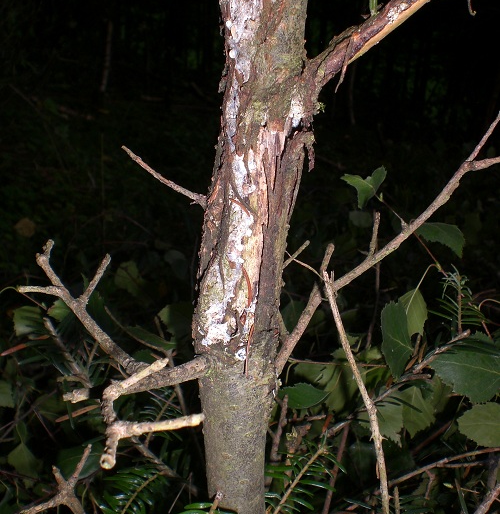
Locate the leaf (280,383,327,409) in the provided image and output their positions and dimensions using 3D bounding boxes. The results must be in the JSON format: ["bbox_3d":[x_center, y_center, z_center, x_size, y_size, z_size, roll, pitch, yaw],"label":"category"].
[{"bbox_3d":[0.045,0.116,0.610,0.038,0.022,0.025,0,15,0],"label":"leaf"}]

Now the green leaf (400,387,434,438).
[{"bbox_3d":[0.147,0.134,0.640,0.030,0.045,0.020,0,15,0],"label":"green leaf"}]

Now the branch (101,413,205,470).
[{"bbox_3d":[-0.063,0.119,0.470,0.067,0.037,0.040,0,15,0],"label":"branch"}]

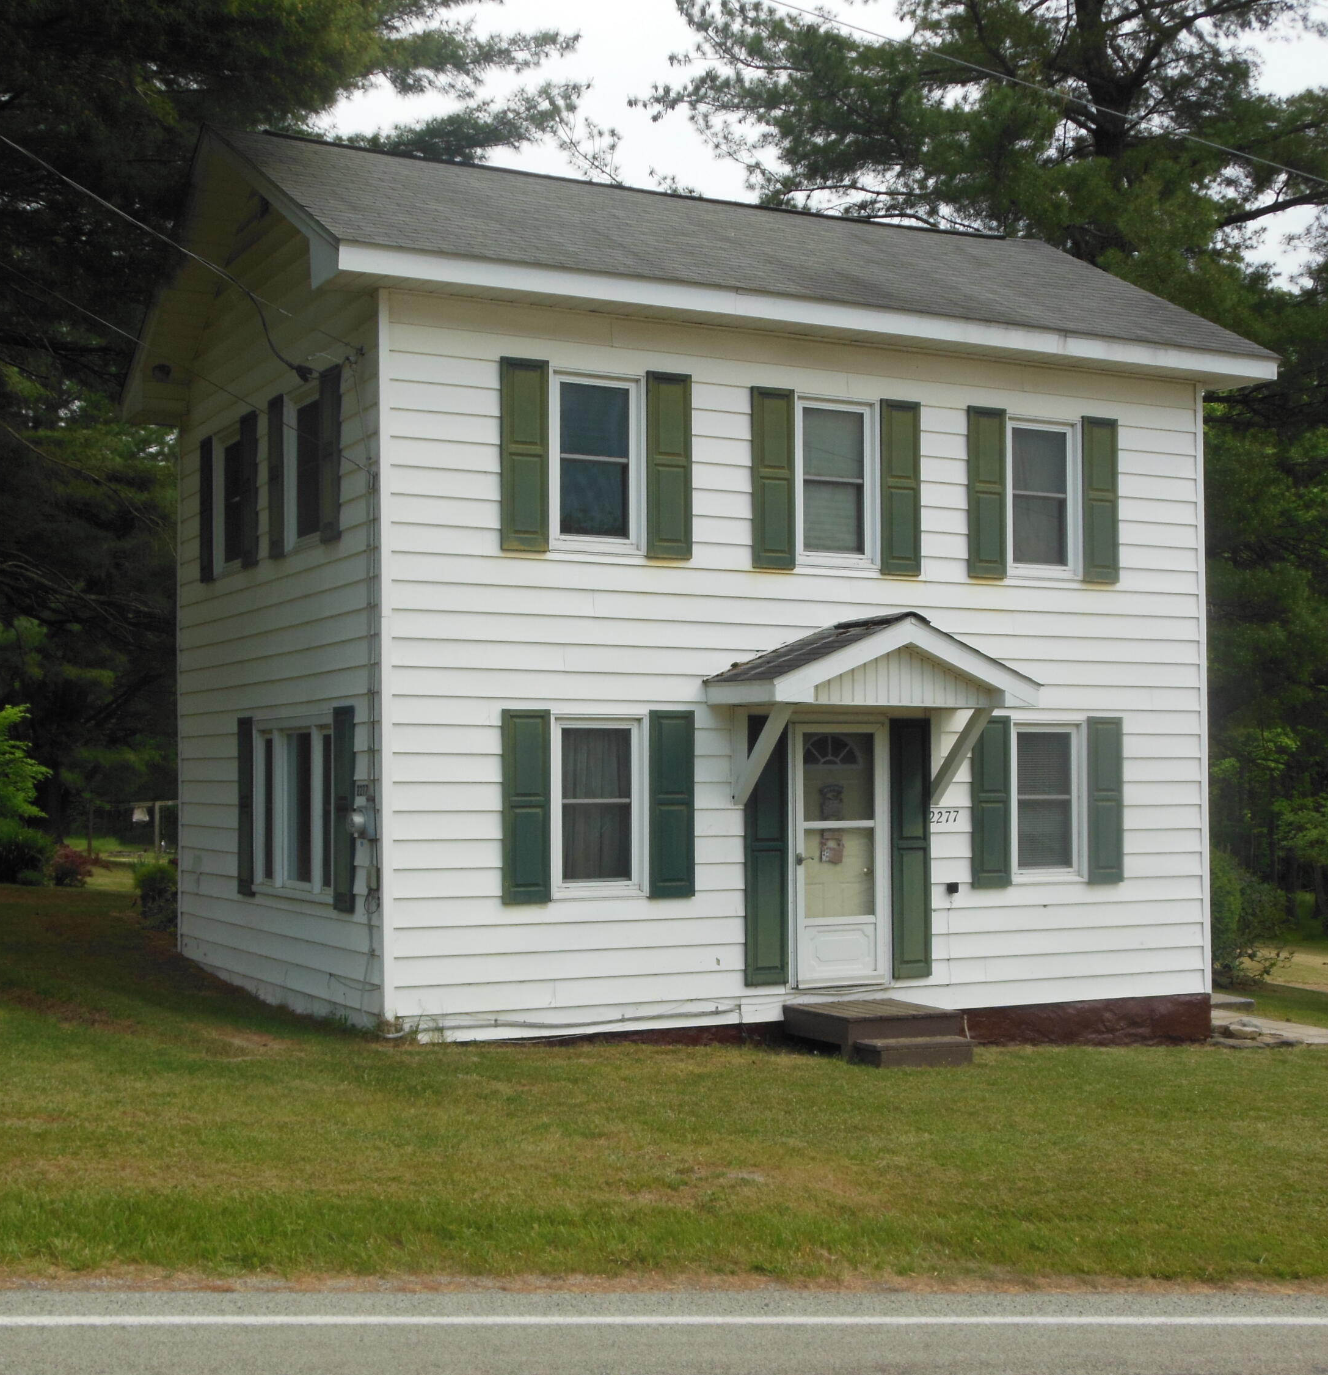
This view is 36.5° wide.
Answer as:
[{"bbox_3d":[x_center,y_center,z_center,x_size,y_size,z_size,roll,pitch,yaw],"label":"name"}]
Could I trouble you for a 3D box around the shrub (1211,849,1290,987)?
[{"bbox_3d":[6.161,2.513,22.000,1.347,1.534,1.279,-1,-3,16],"label":"shrub"}]

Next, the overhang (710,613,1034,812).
[{"bbox_3d":[1.614,0.180,15.350,2.405,1.430,1.015,1,-3,-27],"label":"overhang"}]

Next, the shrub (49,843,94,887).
[{"bbox_3d":[-8.358,2.511,28.400,0.647,0.637,0.614,1,-3,-16],"label":"shrub"}]

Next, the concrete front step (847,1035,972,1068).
[{"bbox_3d":[1.842,2.671,14.736,0.855,0.165,0.305,1,-3,-27],"label":"concrete front step"}]

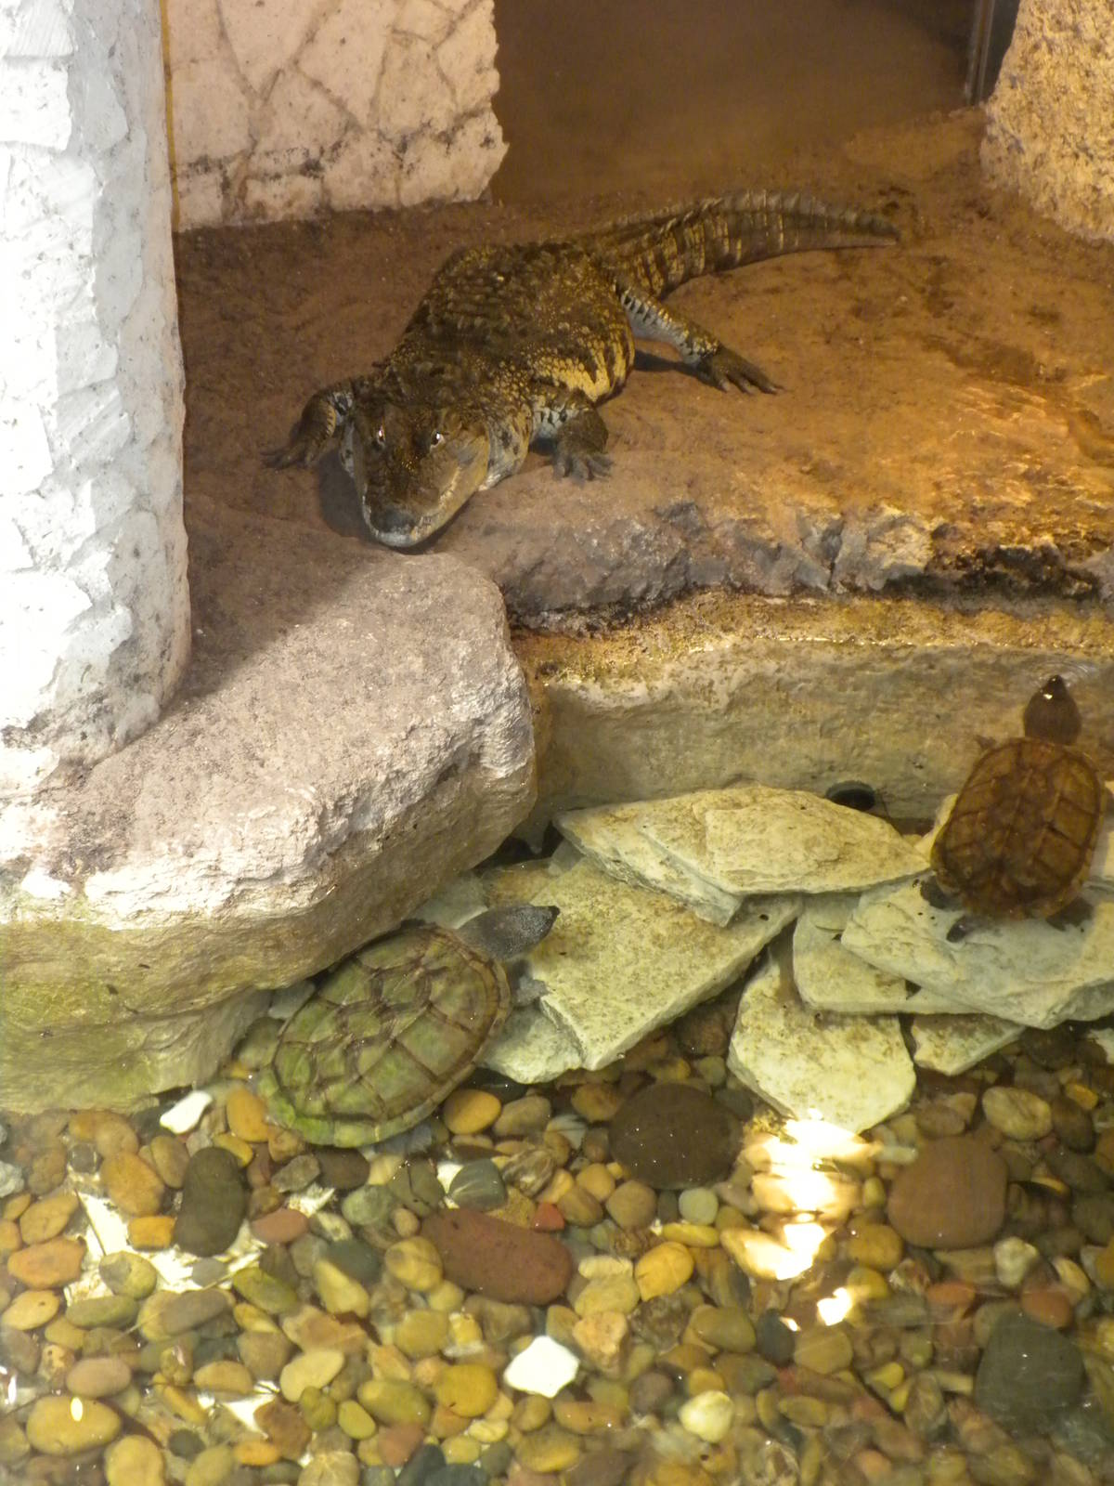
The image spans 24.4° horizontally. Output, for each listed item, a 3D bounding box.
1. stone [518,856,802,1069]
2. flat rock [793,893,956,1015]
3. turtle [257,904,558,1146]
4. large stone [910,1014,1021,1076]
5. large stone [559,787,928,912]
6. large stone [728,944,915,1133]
[{"bbox_3d":[0.083,0.188,2.284,0.250,0.045,0.170,-32,52,-31],"label":"stone"},{"bbox_3d":[0.289,0.188,2.290,0.160,0.040,0.140,3,43,2],"label":"flat rock"},{"bbox_3d":[-0.134,0.243,2.218,0.155,0.085,0.270,31,50,33],"label":"turtle"},{"bbox_3d":[0.360,0.261,2.253,0.105,0.030,0.090,3,41,2],"label":"large stone"},{"bbox_3d":[0.168,0.097,2.336,0.315,0.050,0.130,3,48,1],"label":"large stone"},{"bbox_3d":[0.230,0.254,2.250,0.155,0.045,0.190,3,43,2],"label":"large stone"}]

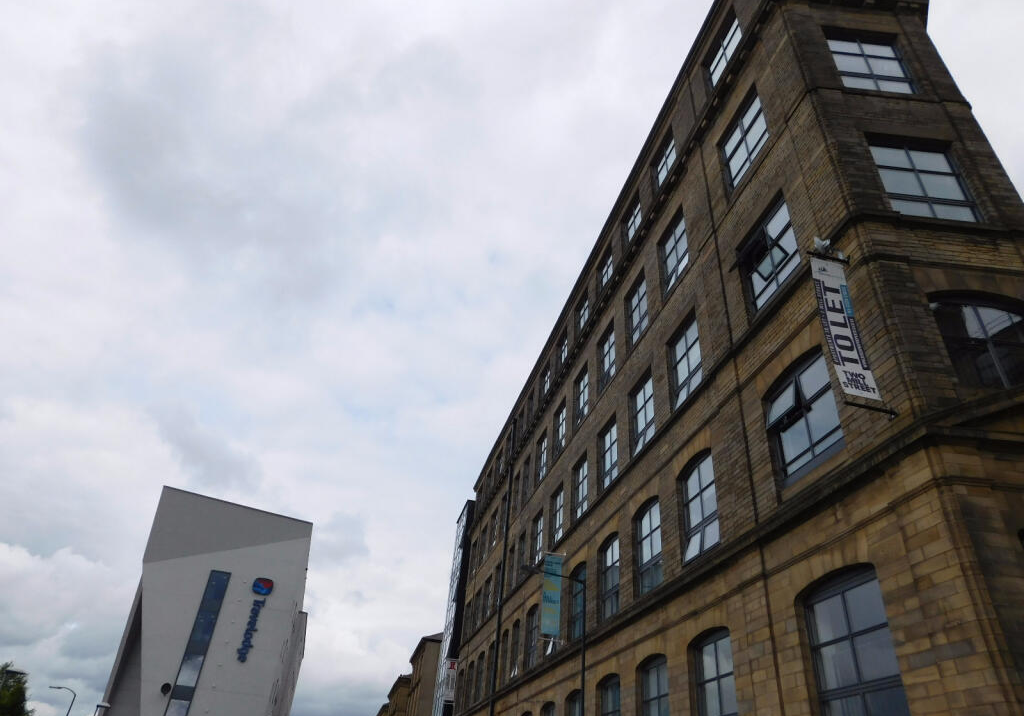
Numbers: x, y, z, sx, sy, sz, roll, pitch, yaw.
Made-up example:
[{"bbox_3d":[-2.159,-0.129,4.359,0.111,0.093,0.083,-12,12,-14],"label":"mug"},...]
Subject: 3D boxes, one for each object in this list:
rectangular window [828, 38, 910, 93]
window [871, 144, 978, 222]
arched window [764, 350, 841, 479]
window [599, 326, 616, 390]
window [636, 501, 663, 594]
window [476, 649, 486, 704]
[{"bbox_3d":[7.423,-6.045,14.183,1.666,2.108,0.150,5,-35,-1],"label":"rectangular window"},{"bbox_3d":[7.649,-3.311,12.810,1.750,2.065,0.180,6,-35,-1],"label":"window"},{"bbox_3d":[5.129,1.075,11.898,0.200,1.870,1.748,11,-35,-9],"label":"arched window"},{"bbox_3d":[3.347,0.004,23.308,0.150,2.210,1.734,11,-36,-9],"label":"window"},{"bbox_3d":[3.536,4.793,17.322,0.200,2.006,1.680,11,-35,-9],"label":"window"},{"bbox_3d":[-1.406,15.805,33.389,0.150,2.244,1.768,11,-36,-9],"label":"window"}]

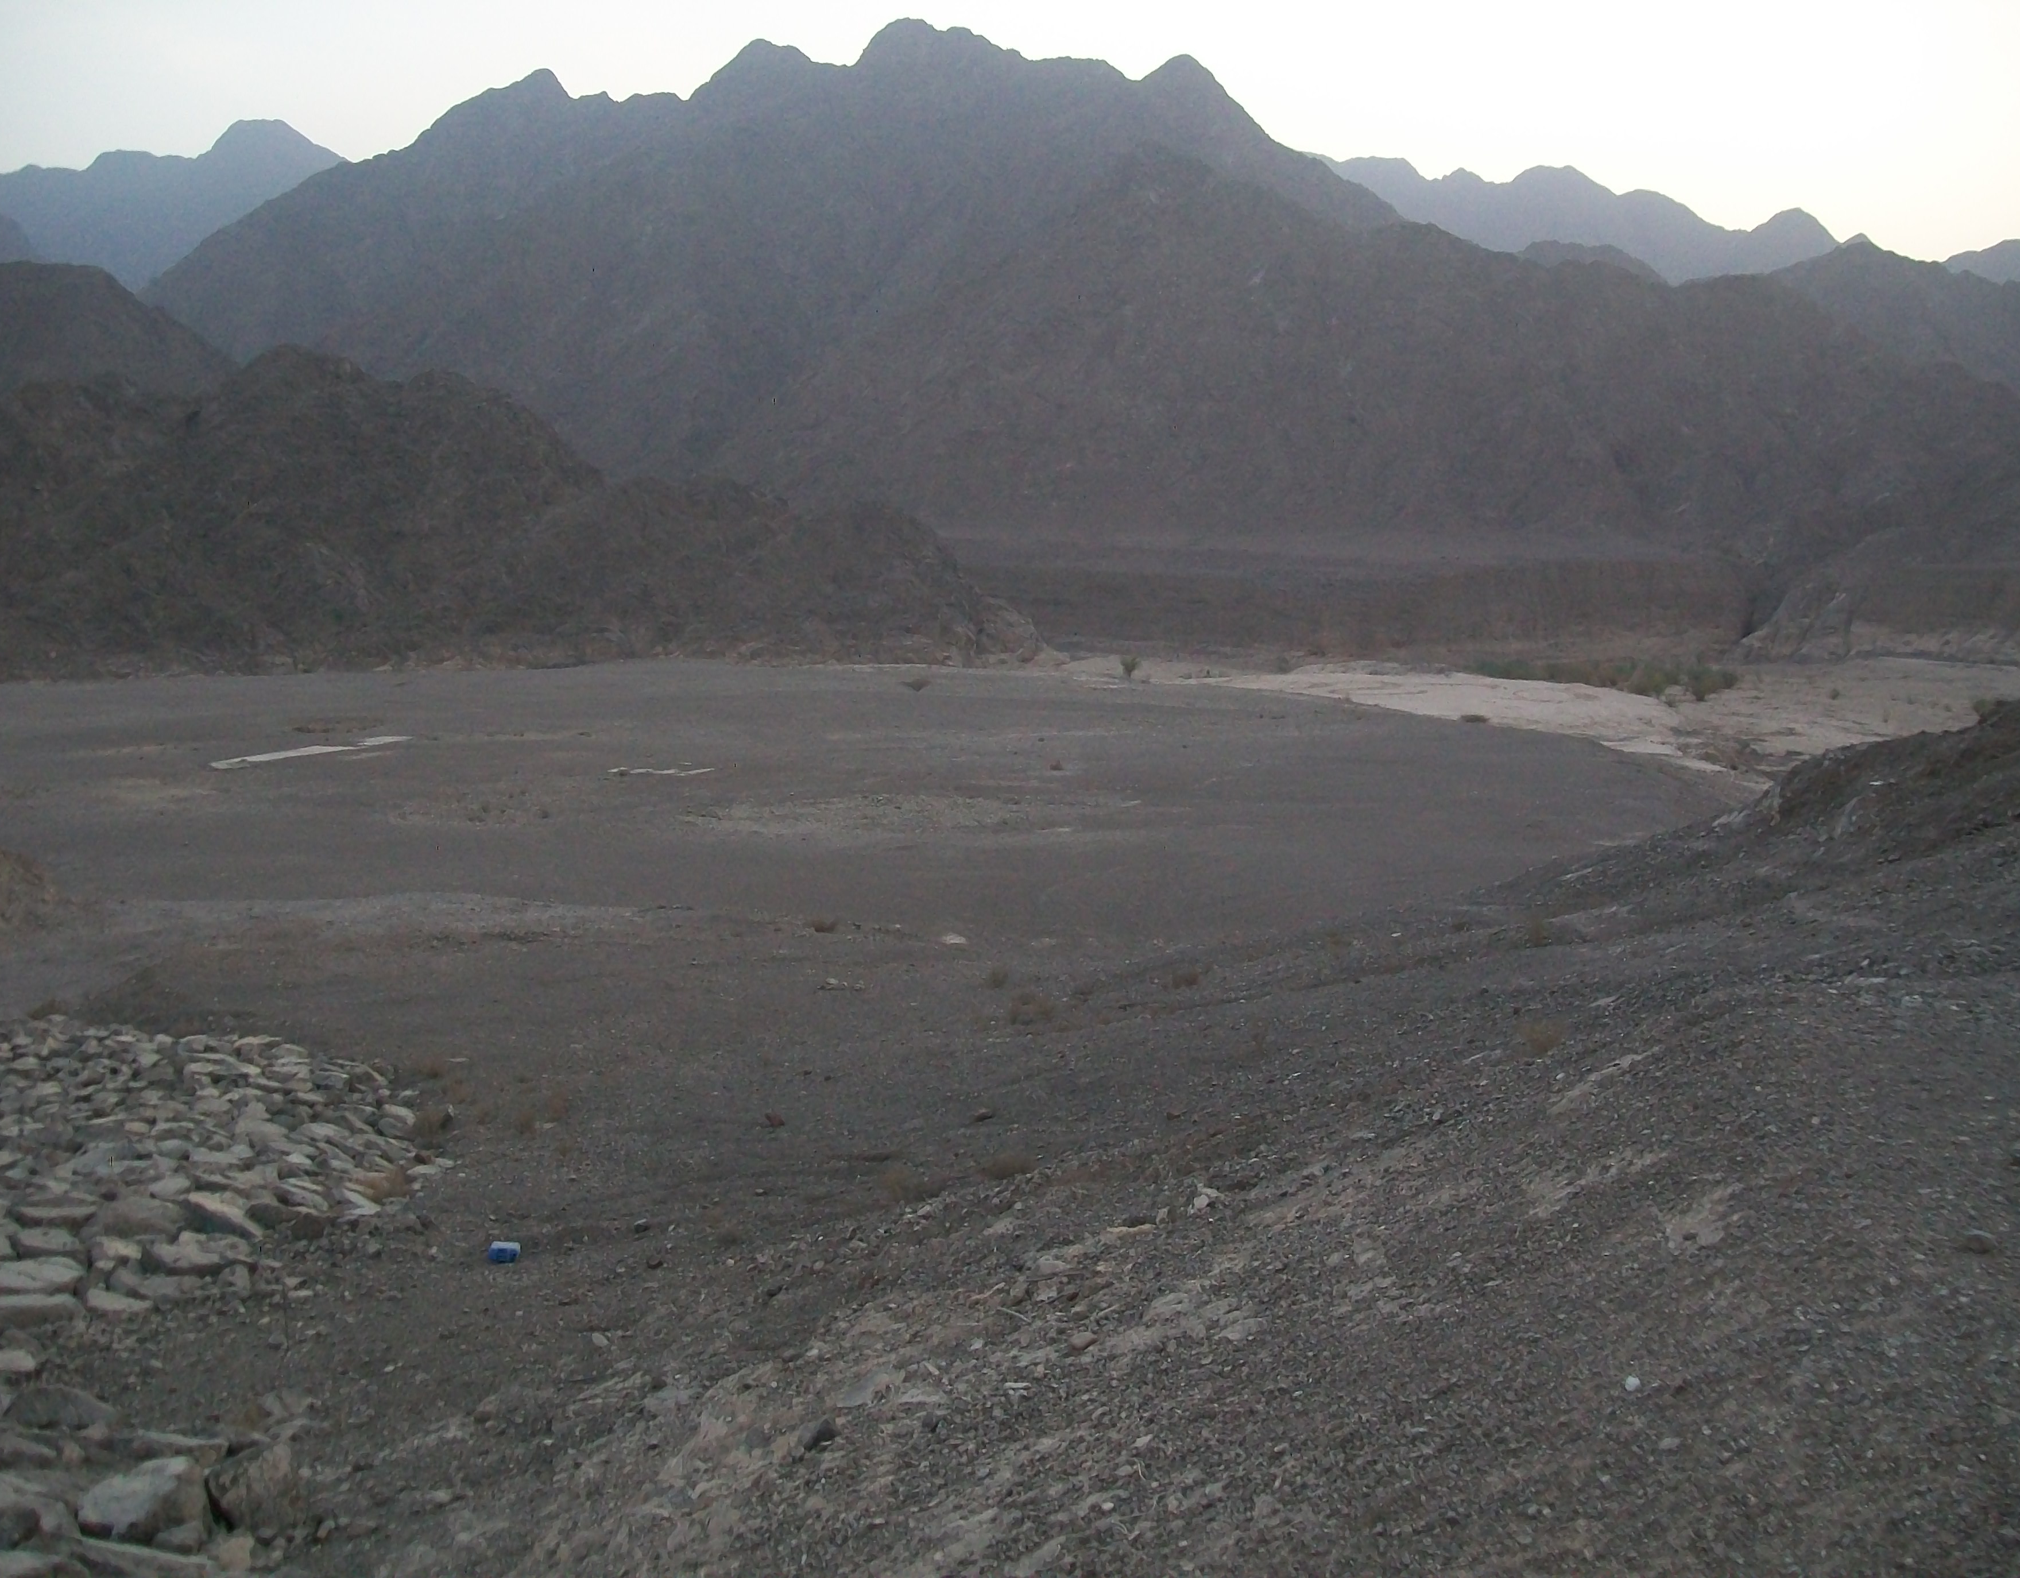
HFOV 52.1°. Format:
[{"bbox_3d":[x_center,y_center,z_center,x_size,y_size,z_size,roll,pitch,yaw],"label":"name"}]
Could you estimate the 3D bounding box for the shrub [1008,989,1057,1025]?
[{"bbox_3d":[0.290,2.846,27.000,0.644,0.439,0.593,0,5,0],"label":"shrub"}]

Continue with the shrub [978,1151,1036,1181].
[{"bbox_3d":[-0.022,3.377,18.500,0.530,0.246,0.487,0,5,0],"label":"shrub"}]

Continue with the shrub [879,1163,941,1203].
[{"bbox_3d":[-0.856,3.341,17.500,0.501,0.298,0.461,0,5,0],"label":"shrub"}]

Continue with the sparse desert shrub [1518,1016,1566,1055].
[{"bbox_3d":[5.146,2.394,20.000,0.477,0.355,0.439,0,5,0],"label":"sparse desert shrub"}]

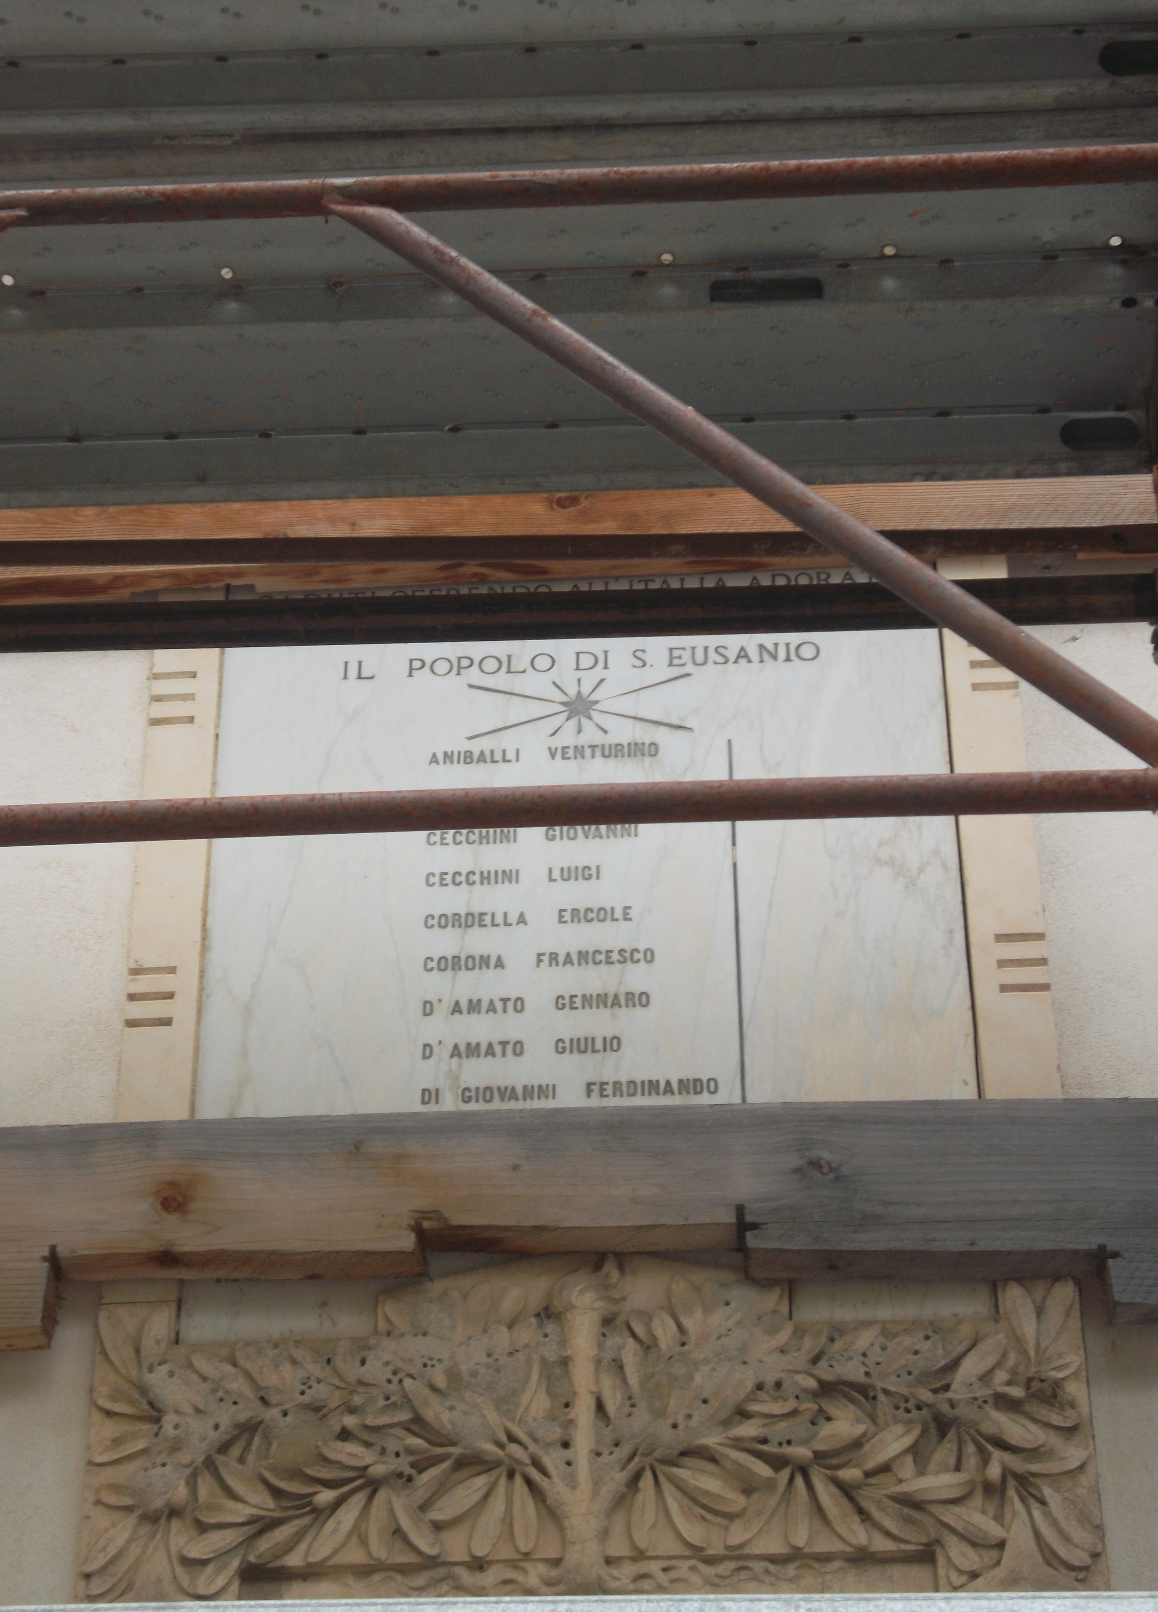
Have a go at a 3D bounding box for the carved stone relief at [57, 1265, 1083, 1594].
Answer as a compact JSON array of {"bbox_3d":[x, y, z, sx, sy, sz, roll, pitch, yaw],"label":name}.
[{"bbox_3d":[0.009,0.614,3.879,0.976,0.439,0.120,-2,-39,2],"label":"carved stone relief"}]

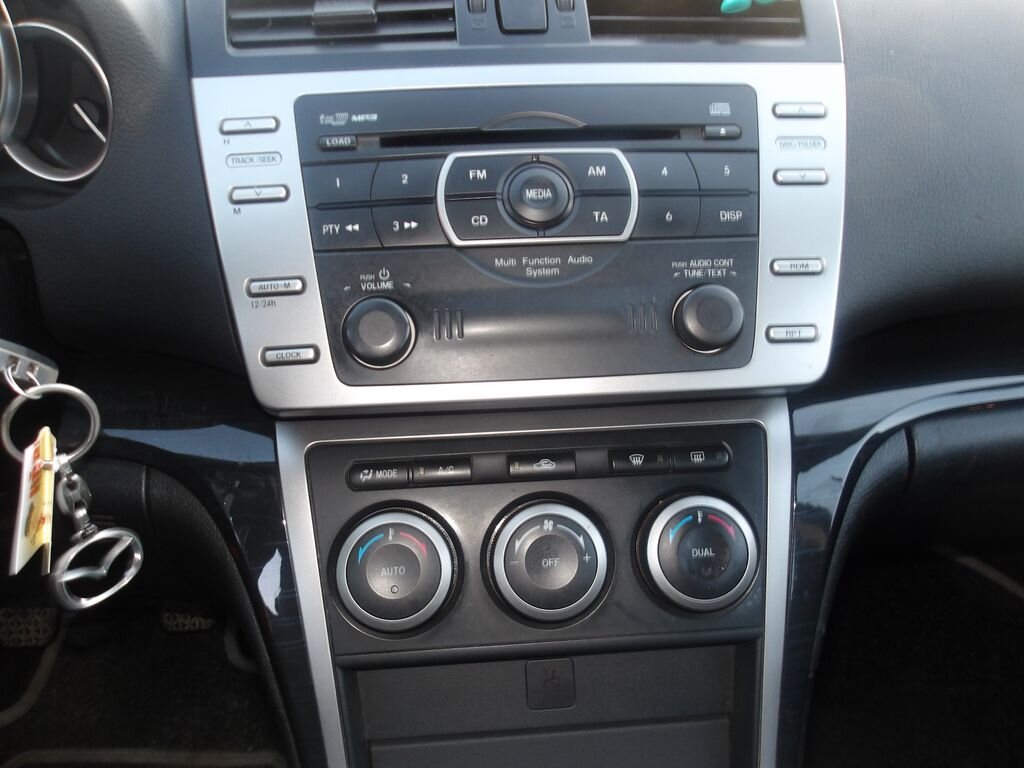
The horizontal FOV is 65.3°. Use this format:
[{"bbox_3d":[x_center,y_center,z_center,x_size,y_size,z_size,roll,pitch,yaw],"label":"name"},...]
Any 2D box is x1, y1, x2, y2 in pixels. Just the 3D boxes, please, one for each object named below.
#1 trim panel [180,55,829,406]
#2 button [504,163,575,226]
[{"bbox_3d":[0.010,-0.061,0.338,0.279,0.145,0.030,-3,-8,-4],"label":"trim panel"},{"bbox_3d":[0.011,-0.078,0.330,0.028,0.026,0.009,-3,-8,-4],"label":"button"}]

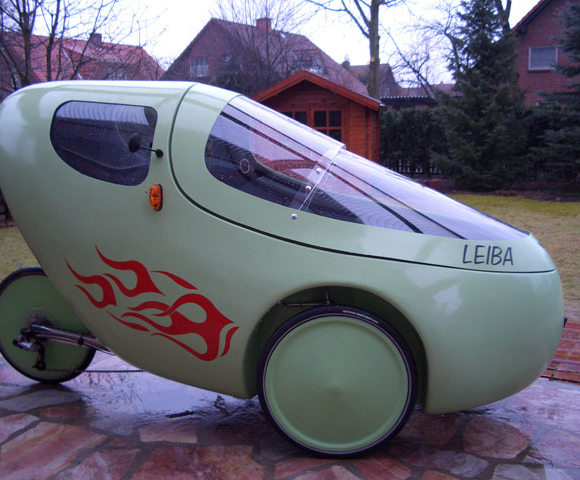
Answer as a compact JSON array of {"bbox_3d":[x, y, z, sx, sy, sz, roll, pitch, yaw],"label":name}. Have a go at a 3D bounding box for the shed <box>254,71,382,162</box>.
[{"bbox_3d":[0.563,-2.285,14.055,2.950,2.450,2.700,0,9,10],"label":"shed"}]

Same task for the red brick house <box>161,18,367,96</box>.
[{"bbox_3d":[-1.823,-10.896,45.632,10.600,8.900,10.400,5,11,36],"label":"red brick house"}]

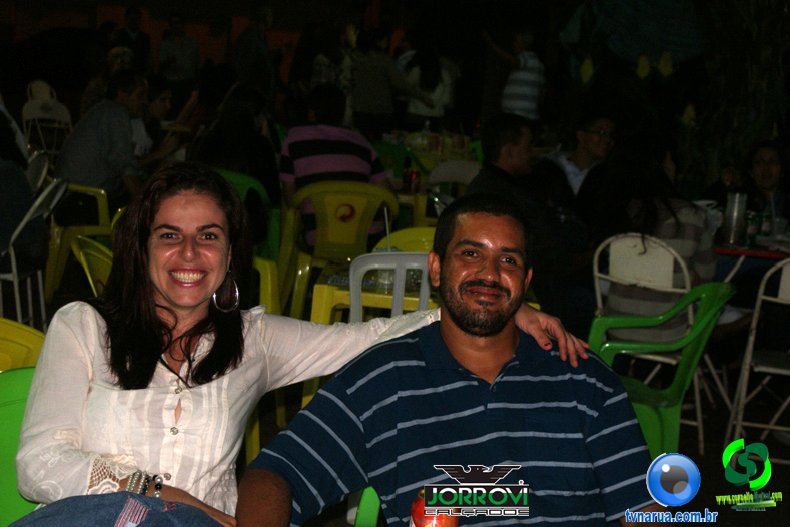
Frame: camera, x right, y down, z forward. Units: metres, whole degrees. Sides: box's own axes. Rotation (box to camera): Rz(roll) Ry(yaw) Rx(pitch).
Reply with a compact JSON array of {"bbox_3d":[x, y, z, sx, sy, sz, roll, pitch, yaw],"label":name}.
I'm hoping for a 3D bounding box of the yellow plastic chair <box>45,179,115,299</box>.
[{"bbox_3d":[-1.733,-0.176,7.667,0.550,0.785,0.560,-5,11,-42],"label":"yellow plastic chair"}]

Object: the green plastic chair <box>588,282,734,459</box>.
[{"bbox_3d":[0.764,0.410,4.601,0.510,0.770,0.550,4,8,5],"label":"green plastic chair"}]

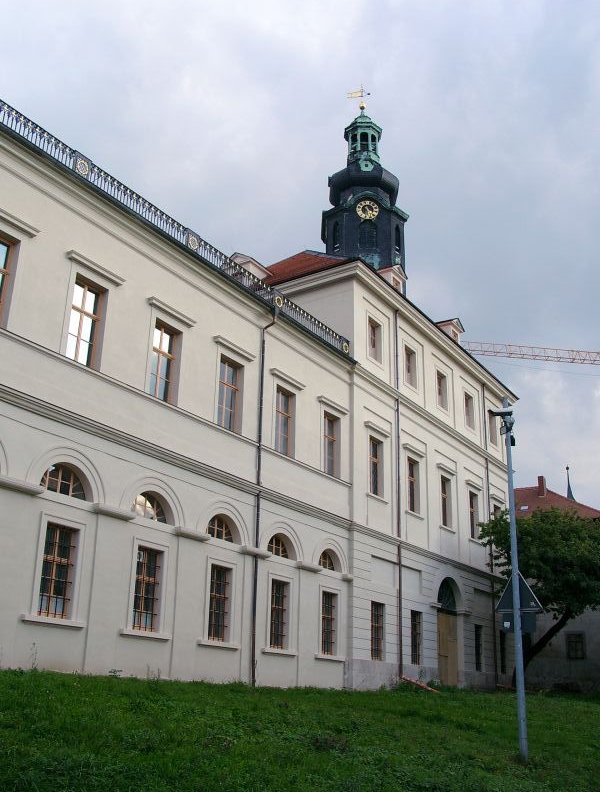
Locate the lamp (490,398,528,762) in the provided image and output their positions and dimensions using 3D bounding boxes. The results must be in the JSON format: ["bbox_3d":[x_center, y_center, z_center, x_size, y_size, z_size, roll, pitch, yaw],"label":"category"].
[{"bbox_3d":[3.988,3.197,15.305,0.520,6.852,0.320,1,-22,0],"label":"lamp"}]

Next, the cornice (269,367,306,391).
[{"bbox_3d":[-0.473,-0.595,32.622,0.270,0.225,2.133,-13,-26,33],"label":"cornice"}]

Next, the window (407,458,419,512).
[{"bbox_3d":[5.539,4.377,39.174,0.220,2.713,1.205,-13,-26,32],"label":"window"}]

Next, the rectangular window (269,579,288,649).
[{"bbox_3d":[-0.682,7.667,28.275,0.220,2.386,1.054,-13,-26,32],"label":"rectangular window"}]

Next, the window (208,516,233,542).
[{"bbox_3d":[-2.773,4.538,27.769,0.220,0.906,1.813,-12,-25,32],"label":"window"}]

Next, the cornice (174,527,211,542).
[{"bbox_3d":[-3.471,4.532,26.221,0.315,0.221,1.404,-13,-26,33],"label":"cornice"}]

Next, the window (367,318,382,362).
[{"bbox_3d":[3.636,-2.628,38.740,0.220,2.116,1.275,-13,-26,32],"label":"window"}]

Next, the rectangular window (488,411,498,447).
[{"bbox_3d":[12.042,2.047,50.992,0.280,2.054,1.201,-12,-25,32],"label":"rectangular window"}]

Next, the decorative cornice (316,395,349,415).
[{"bbox_3d":[1.482,0.496,35.219,0.266,0.216,2.151,-13,-26,33],"label":"decorative cornice"}]

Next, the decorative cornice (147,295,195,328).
[{"bbox_3d":[-4.172,-2.685,26.163,0.333,0.221,2.096,-13,-26,32],"label":"decorative cornice"}]

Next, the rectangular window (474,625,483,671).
[{"bbox_3d":[9.353,13.177,42.202,0.220,2.411,0.958,-13,-26,32],"label":"rectangular window"}]

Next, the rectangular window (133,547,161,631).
[{"bbox_3d":[-4.734,5.885,24.534,0.306,2.443,1.089,-13,-26,33],"label":"rectangular window"}]

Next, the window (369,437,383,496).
[{"bbox_3d":[3.341,3.313,37.310,0.288,2.704,1.269,-13,-26,33],"label":"window"}]

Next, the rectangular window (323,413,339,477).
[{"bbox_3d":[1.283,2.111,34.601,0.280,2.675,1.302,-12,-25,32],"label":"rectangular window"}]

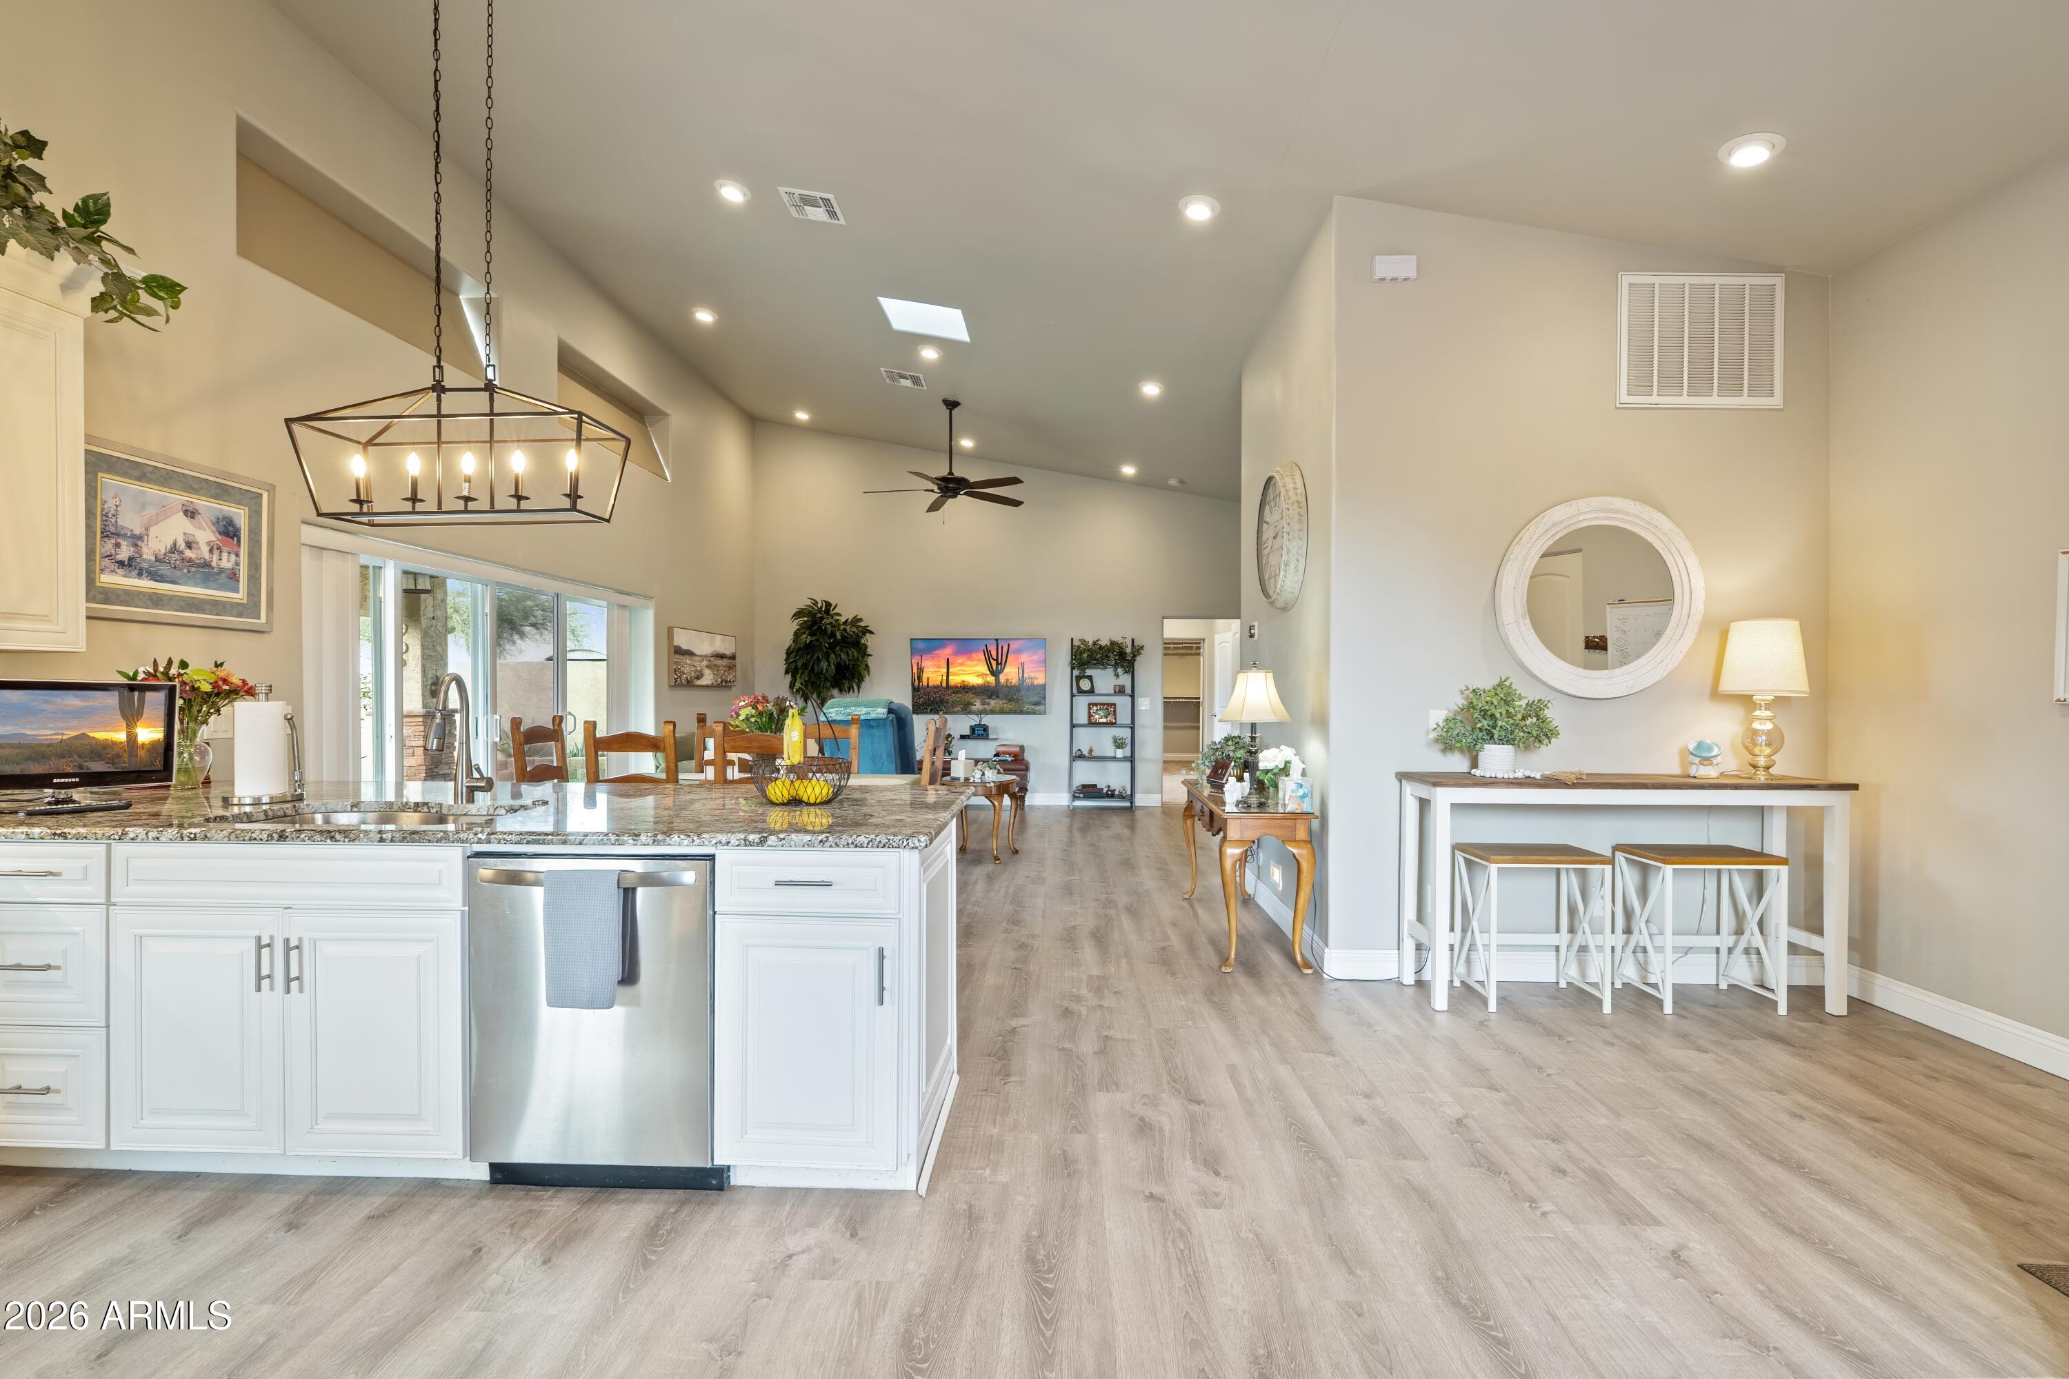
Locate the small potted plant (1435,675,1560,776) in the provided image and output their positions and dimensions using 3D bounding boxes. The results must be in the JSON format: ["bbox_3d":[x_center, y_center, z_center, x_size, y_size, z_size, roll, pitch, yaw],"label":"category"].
[{"bbox_3d":[1.894,0.149,3.760,0.500,0.410,0.400,0,0,2],"label":"small potted plant"}]

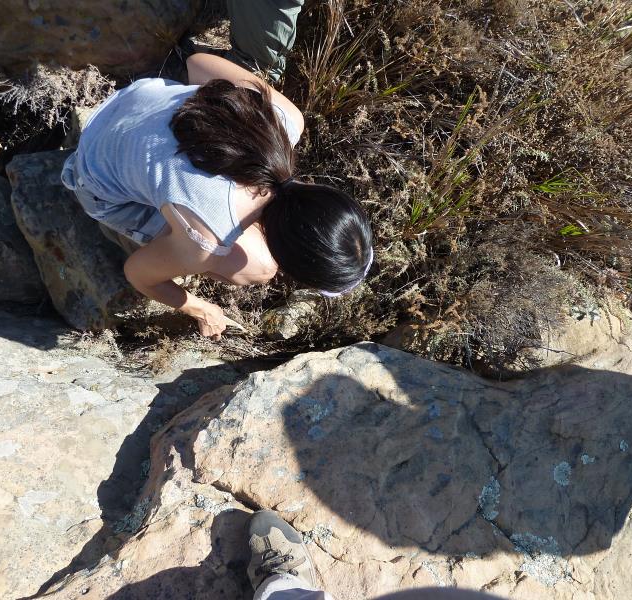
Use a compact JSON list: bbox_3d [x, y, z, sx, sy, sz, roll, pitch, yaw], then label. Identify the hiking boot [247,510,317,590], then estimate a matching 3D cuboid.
[{"bbox_3d":[-0.062,0.558,1.110,0.112,0.115,0.290,-10,79,-2],"label":"hiking boot"}]

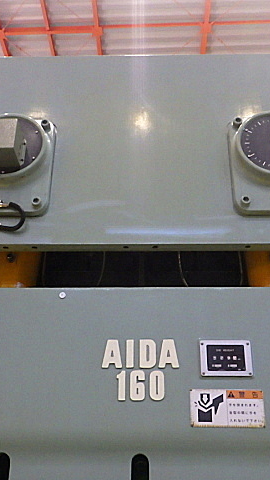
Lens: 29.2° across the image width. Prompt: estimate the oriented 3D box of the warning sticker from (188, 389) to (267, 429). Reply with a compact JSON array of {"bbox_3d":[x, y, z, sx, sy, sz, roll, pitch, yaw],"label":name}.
[{"bbox_3d":[0.292,0.531,1.632,0.228,0.114,0.004,0,-27,1],"label":"warning sticker"}]

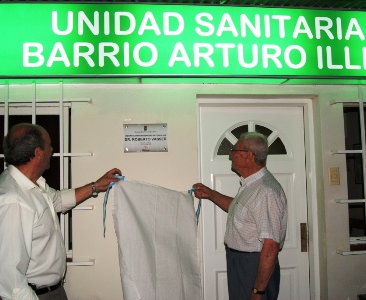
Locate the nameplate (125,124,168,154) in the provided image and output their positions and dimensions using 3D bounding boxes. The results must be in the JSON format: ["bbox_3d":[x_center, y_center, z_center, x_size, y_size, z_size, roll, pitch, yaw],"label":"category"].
[{"bbox_3d":[-0.260,-0.086,2.870,0.307,0.200,0.018,-1,-4,-6],"label":"nameplate"}]

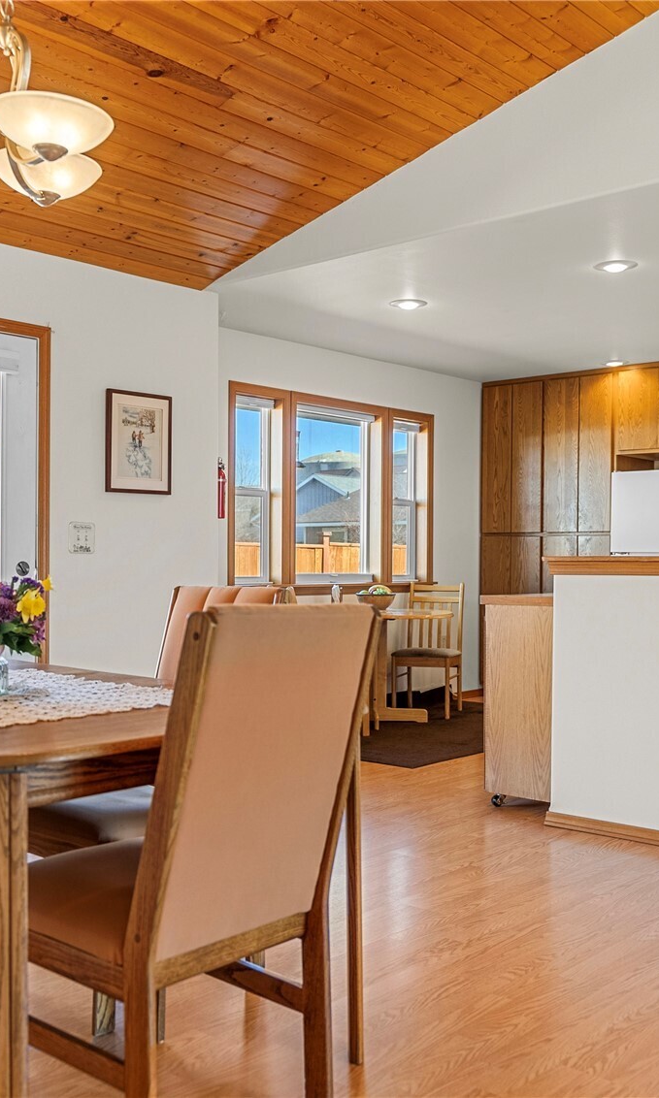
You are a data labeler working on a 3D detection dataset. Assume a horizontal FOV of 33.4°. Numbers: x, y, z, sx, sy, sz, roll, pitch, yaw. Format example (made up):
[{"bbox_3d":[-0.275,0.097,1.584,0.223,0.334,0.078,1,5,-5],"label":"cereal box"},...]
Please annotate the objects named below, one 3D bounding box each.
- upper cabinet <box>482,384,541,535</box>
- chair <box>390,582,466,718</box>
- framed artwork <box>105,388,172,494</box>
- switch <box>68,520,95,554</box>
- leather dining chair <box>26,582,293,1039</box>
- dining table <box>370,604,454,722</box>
[{"bbox_3d":[1.589,-0.703,8.630,0.538,1.172,0.600,0,0,40],"label":"upper cabinet"},{"bbox_3d":[0.671,0.680,7.487,0.420,0.890,0.500,0,0,18],"label":"chair"},{"bbox_3d":[-0.944,-0.532,5.506,0.025,0.508,0.429,0,0,40],"label":"framed artwork"},{"bbox_3d":[-1.177,-0.055,5.243,0.012,0.150,0.145,0,0,40],"label":"switch"},{"bbox_3d":[-0.486,0.599,2.869,0.471,1.001,0.668,0,0,40],"label":"leather dining chair"},{"bbox_3d":[0.366,0.742,7.089,0.840,0.740,0.760,0,0,18],"label":"dining table"}]

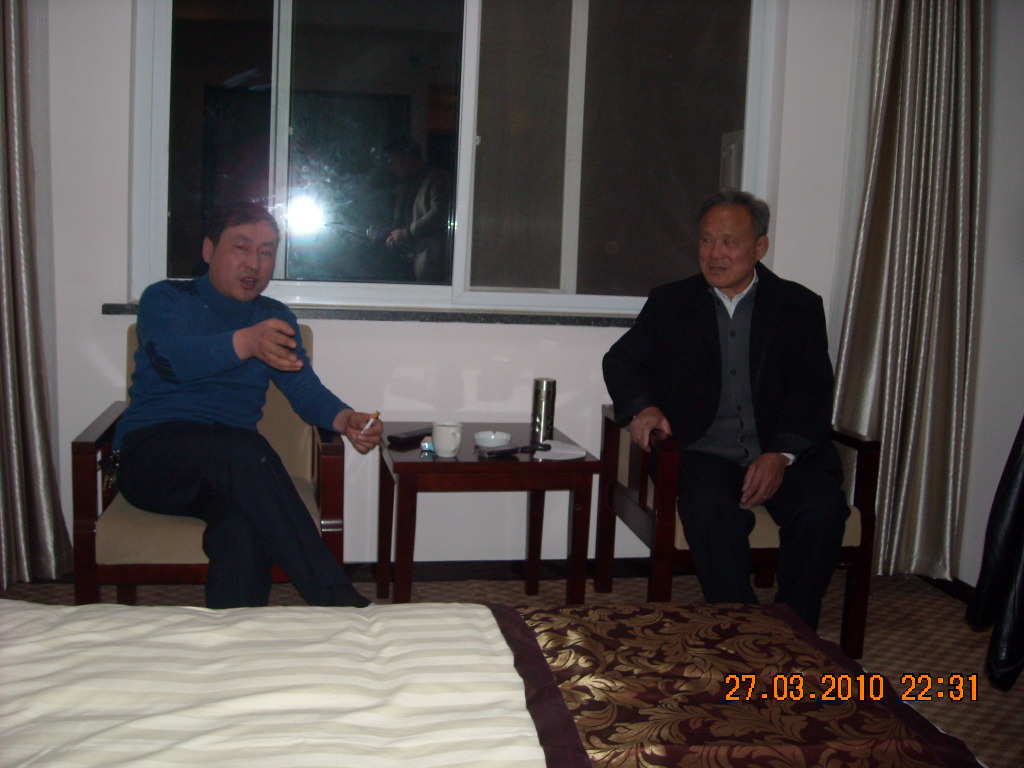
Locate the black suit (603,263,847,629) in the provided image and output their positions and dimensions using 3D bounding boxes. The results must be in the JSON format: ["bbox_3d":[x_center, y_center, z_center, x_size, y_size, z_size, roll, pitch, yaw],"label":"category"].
[{"bbox_3d":[0.614,0.175,2.798,0.660,1.030,0.660,2,8,-4],"label":"black suit"}]

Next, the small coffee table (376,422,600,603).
[{"bbox_3d":[-0.099,0.423,2.902,0.528,0.537,0.568,1,8,-12],"label":"small coffee table"}]

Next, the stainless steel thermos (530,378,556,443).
[{"bbox_3d":[0.090,0.074,2.874,0.062,0.176,0.062,1,8,-12],"label":"stainless steel thermos"}]

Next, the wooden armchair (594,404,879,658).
[{"bbox_3d":[0.621,0.287,3.022,0.603,0.829,0.626,1,8,-9],"label":"wooden armchair"}]

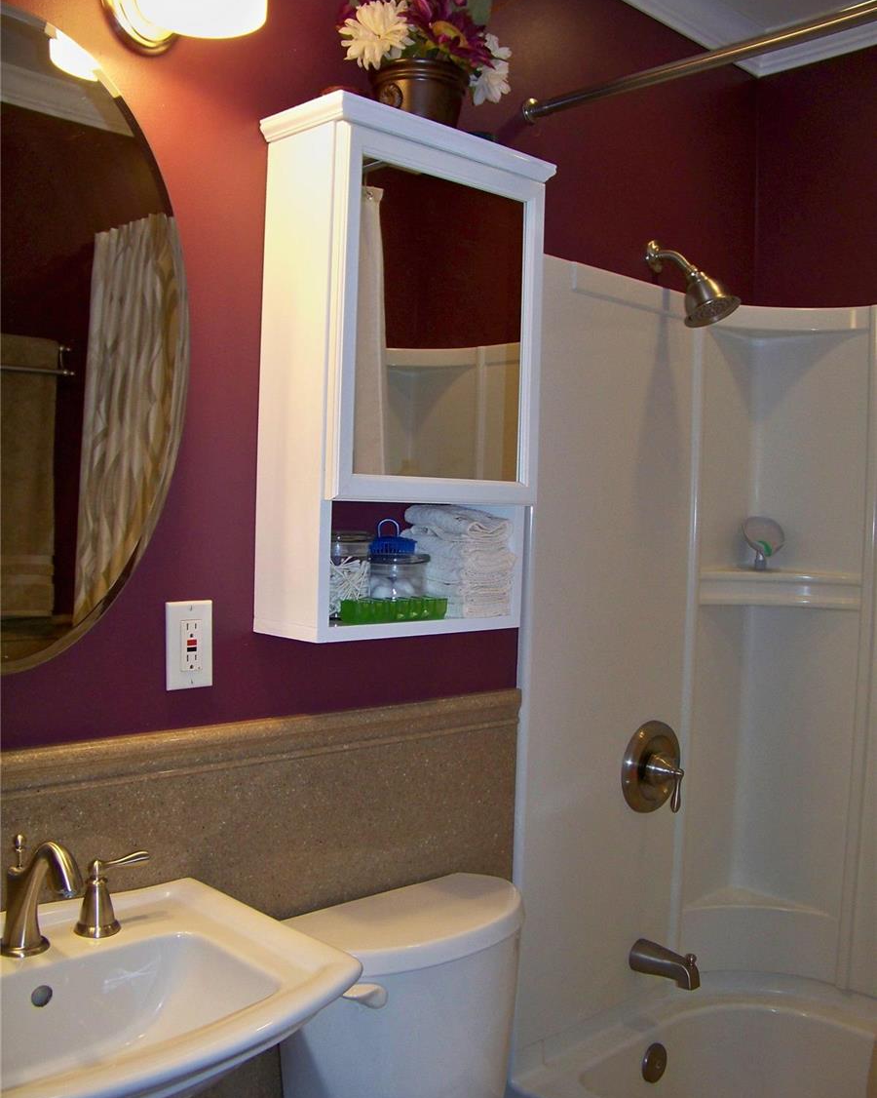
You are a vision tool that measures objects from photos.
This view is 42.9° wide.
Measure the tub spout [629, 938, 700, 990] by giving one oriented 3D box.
[{"bbox_3d":[0.426,0.786,2.119,0.059,0.075,0.149,0,3,-43],"label":"tub spout"}]

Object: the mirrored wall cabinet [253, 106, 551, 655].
[{"bbox_3d":[-0.044,-0.230,1.610,0.405,0.698,0.179,0,3,-43],"label":"mirrored wall cabinet"}]

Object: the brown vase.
[{"bbox_3d":[-0.030,-0.629,1.604,0.143,0.105,0.143,2,2,0],"label":"brown vase"}]

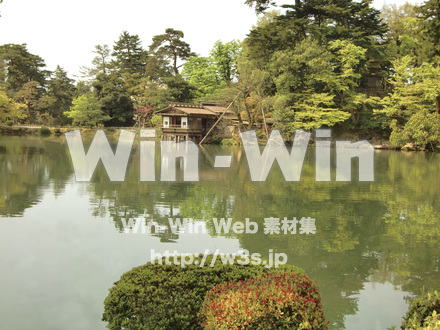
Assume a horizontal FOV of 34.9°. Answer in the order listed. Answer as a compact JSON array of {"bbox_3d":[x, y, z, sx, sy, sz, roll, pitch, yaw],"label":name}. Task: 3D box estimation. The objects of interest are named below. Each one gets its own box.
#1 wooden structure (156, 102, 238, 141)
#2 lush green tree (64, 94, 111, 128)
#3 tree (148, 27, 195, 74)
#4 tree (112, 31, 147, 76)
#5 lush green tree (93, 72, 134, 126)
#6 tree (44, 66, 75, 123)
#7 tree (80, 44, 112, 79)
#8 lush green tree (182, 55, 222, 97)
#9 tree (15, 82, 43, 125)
[{"bbox_3d":[-2.398,-4.652,77.824,5.000,4.500,8.300,4,4,38],"label":"wooden structure"},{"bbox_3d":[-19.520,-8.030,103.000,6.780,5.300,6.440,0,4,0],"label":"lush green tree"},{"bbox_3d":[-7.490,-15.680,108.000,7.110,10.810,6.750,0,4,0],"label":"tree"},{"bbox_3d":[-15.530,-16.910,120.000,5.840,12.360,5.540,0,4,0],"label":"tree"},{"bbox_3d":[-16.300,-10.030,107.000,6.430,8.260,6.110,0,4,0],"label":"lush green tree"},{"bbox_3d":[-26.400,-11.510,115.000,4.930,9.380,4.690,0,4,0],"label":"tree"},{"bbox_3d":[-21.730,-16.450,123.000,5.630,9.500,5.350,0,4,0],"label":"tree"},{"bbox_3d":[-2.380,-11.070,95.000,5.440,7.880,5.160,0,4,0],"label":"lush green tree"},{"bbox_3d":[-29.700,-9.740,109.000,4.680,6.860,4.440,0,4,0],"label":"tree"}]

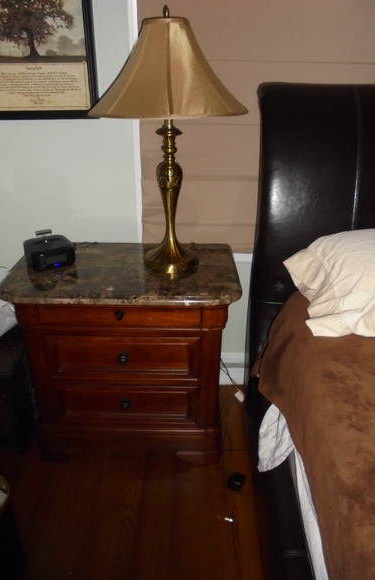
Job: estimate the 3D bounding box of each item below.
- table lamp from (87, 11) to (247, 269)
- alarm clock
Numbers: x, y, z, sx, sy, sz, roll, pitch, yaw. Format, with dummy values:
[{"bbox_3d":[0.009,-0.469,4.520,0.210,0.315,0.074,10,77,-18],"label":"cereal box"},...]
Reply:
[{"bbox_3d":[-0.054,-0.428,1.337,0.468,0.746,0.468,1,26,0],"label":"table lamp"},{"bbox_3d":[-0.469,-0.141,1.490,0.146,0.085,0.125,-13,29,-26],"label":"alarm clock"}]

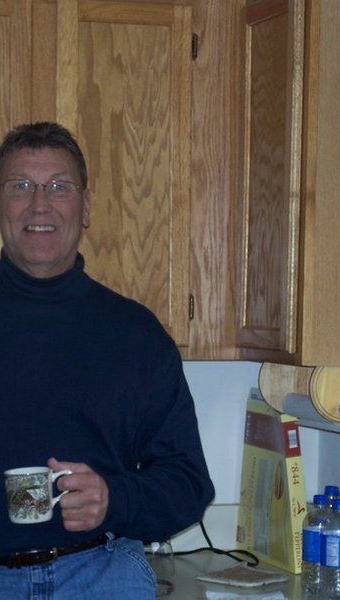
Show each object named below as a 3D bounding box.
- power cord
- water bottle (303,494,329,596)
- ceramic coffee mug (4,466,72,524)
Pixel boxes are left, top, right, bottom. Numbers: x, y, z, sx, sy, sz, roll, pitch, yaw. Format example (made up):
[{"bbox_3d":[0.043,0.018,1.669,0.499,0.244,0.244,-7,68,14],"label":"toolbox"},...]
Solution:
[{"bbox_3d":[0.142,0.640,4.984,0.220,0.095,0.250,1,1,-18],"label":"power cord"},{"bbox_3d":[0.323,0.559,4.101,0.083,0.270,0.083,1,1,-18],"label":"water bottle"},{"bbox_3d":[-0.214,0.321,3.120,0.114,0.084,0.081,-3,4,6],"label":"ceramic coffee mug"}]

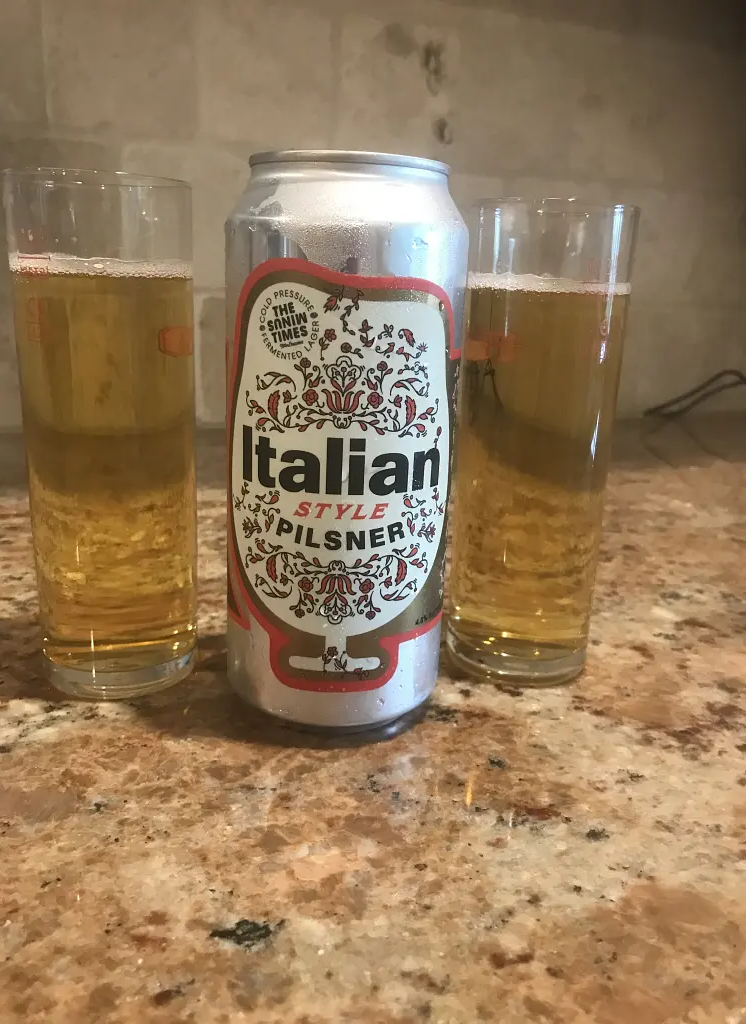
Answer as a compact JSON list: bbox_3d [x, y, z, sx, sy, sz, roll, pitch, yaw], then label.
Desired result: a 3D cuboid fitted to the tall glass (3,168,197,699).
[{"bbox_3d":[-0.080,-0.021,0.256,0.051,0.152,0.051,-3,17,-17],"label":"tall glass"}]

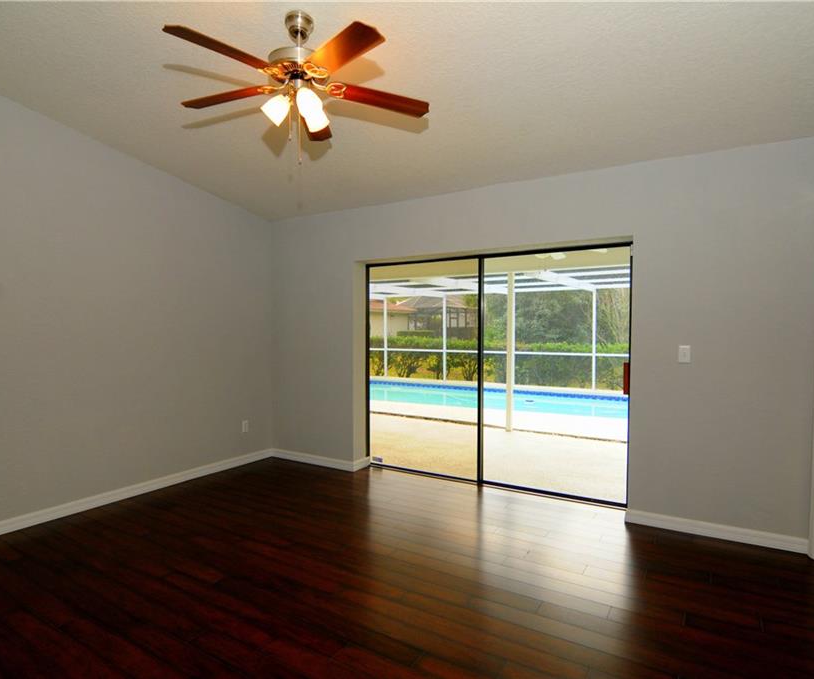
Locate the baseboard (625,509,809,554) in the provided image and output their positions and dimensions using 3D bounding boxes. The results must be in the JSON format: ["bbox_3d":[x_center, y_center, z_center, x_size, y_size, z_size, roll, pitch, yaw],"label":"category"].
[{"bbox_3d":[1.954,1.232,2.929,0.969,0.083,0.020,1,1,29],"label":"baseboard"}]

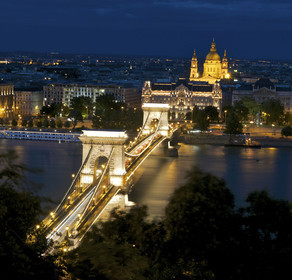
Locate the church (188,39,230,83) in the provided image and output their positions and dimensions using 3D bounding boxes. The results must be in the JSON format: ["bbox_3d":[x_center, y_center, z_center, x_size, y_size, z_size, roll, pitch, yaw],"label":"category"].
[{"bbox_3d":[108.180,-120.750,1188.090,58.000,96.000,86.000,2,6,9],"label":"church"}]

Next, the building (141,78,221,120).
[{"bbox_3d":[37.060,-40.500,707.890,75.000,38.000,60.000,2,6,7],"label":"building"}]

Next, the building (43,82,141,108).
[{"bbox_3d":[-54.670,-39.690,718.040,82.000,29.600,58.000,2,6,7],"label":"building"}]

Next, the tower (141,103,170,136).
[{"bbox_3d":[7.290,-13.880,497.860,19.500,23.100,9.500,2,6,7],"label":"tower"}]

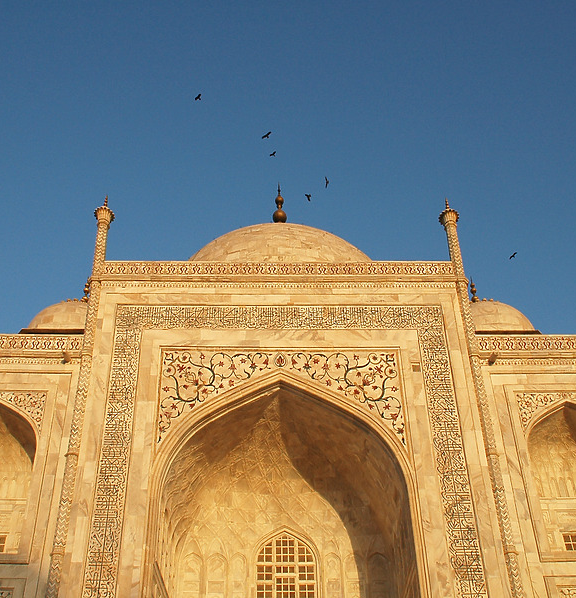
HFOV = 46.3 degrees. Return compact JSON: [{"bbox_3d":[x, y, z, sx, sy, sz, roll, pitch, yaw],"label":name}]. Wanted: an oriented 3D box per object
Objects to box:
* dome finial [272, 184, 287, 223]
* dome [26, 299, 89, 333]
[{"bbox_3d":[-1.073,-11.948,86.169,1.800,8.000,1.800,0,-35,-1],"label":"dome finial"},{"bbox_3d":[-17.507,2.958,55.215,7.600,5.600,7.600,0,-35,-1],"label":"dome"}]

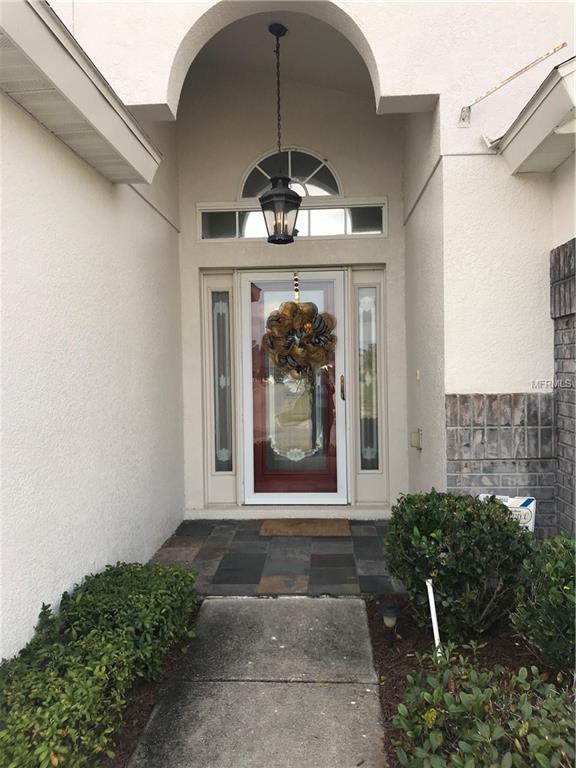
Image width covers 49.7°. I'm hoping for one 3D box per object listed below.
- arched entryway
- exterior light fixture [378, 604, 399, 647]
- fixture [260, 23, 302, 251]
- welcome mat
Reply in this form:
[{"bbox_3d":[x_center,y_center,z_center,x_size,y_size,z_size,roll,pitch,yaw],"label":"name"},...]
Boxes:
[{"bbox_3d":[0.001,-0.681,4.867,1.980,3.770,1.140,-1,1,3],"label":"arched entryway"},{"bbox_3d":[0.536,1.290,3.305,0.115,0.225,0.115,-1,1,3],"label":"exterior light fixture"},{"bbox_3d":[-0.059,-1.842,4.573,0.320,1.611,0.310,-1,1,3],"label":"fixture"},{"bbox_3d":[0.148,1.196,5.215,0.750,0.020,0.460,-1,1,3],"label":"welcome mat"}]

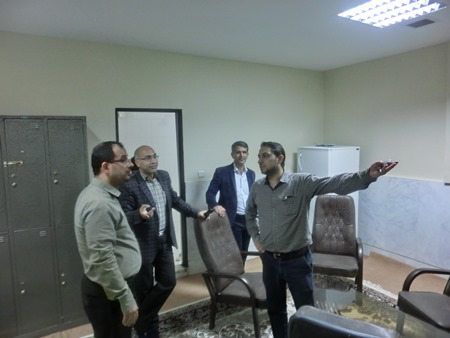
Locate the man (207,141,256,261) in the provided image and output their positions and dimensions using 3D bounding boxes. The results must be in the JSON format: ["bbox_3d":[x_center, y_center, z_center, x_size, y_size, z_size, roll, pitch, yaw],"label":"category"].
[{"bbox_3d":[0.075,0.583,3.250,0.560,1.720,0.420,-3,6,-20],"label":"man"}]

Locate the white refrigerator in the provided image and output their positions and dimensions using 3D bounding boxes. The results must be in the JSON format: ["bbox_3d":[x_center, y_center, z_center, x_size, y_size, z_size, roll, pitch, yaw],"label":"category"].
[{"bbox_3d":[1.524,0.480,4.654,0.650,1.590,0.600,-4,7,-30],"label":"white refrigerator"}]

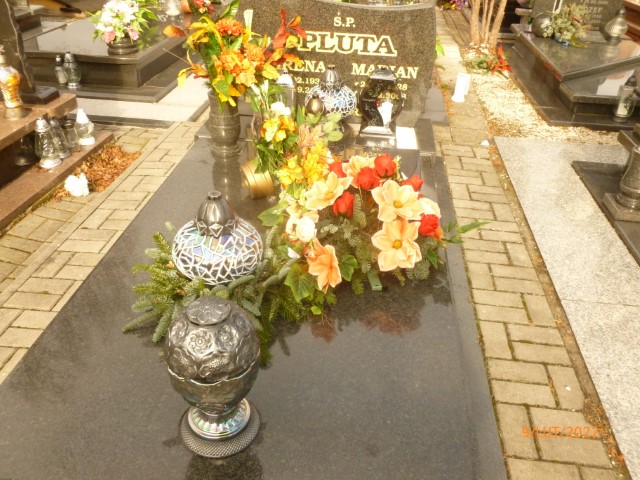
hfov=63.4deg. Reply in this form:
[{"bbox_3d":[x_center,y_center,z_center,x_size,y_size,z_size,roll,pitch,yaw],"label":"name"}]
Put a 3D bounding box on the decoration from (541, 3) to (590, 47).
[{"bbox_3d":[2.415,-2.101,5.067,0.438,0.349,0.360,4,33,5],"label":"decoration"}]

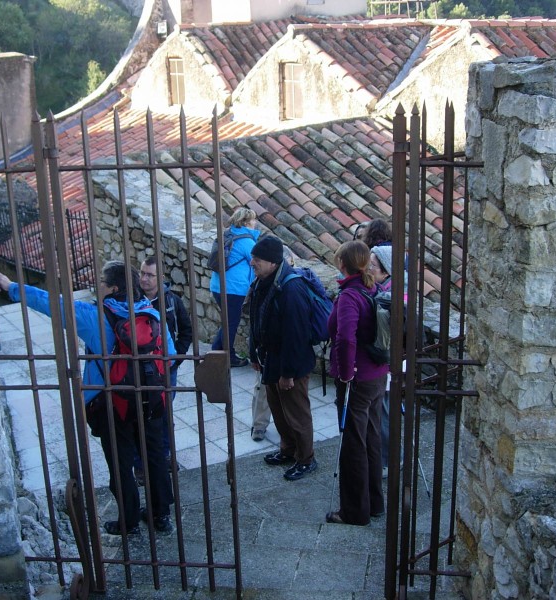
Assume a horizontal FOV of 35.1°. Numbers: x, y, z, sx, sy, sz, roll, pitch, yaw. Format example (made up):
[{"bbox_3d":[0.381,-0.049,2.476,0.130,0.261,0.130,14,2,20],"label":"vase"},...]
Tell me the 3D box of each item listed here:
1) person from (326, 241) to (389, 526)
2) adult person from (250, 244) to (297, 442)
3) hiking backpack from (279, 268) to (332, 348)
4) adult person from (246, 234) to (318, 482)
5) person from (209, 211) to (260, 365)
[{"bbox_3d":[0.447,0.480,4.936,0.350,1.670,0.460,4,18,19],"label":"person"},{"bbox_3d":[-0.020,0.366,7.074,0.500,1.660,0.380,-3,17,-5],"label":"adult person"},{"bbox_3d":[0.203,0.053,6.257,0.240,0.490,0.310,-26,26,-23],"label":"hiking backpack"},{"bbox_3d":[0.046,0.402,6.217,0.390,1.750,0.520,-11,20,-29],"label":"adult person"},{"bbox_3d":[-0.428,-0.128,8.854,0.400,1.630,0.480,-10,19,-24],"label":"person"}]

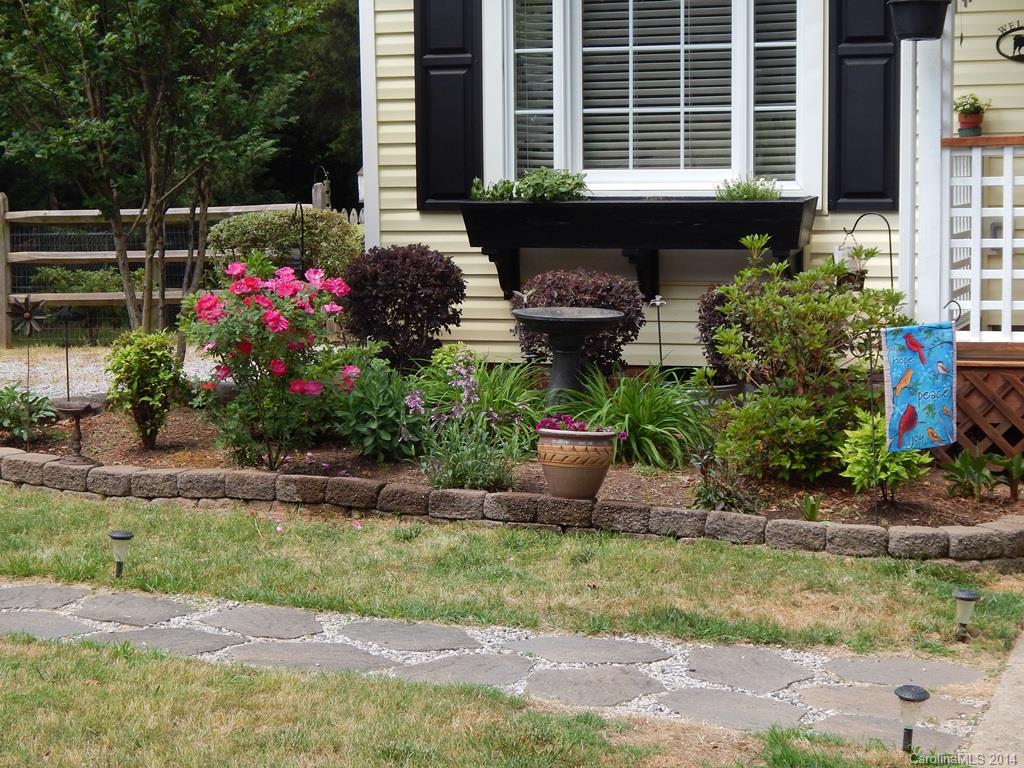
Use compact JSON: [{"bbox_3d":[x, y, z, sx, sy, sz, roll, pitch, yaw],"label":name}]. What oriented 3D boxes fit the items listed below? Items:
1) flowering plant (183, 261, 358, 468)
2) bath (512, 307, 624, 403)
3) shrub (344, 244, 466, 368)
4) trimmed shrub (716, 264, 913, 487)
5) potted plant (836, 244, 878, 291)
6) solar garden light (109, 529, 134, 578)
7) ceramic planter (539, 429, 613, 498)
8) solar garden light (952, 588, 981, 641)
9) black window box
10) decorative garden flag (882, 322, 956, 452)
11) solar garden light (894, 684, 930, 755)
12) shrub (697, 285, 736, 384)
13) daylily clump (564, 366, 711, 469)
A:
[{"bbox_3d":[-1.061,-0.086,8.970,0.770,0.910,0.700,-1,6,-7],"label":"flowering plant"},{"bbox_3d":[0.254,-0.043,9.250,0.507,0.600,0.507,0,6,2],"label":"bath"},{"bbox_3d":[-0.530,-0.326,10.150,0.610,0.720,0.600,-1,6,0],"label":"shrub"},{"bbox_3d":[1.265,-0.061,8.650,0.830,0.950,0.800,-1,6,0],"label":"trimmed shrub"},{"bbox_3d":[1.574,-0.531,9.300,0.200,0.220,0.180,-1,6,0],"label":"potted plant"},{"bbox_3d":[-1.377,0.605,7.200,0.087,0.178,0.087,-1,6,0],"label":"solar garden light"},{"bbox_3d":[0.261,0.329,8.250,0.312,0.262,0.312,2,6,2],"label":"ceramic planter"},{"bbox_3d":[1.389,0.706,6.240,0.087,0.163,0.087,-1,6,0],"label":"solar garden light"},{"bbox_3d":[0.617,-0.666,10.179,1.775,0.532,0.300,1,6,18],"label":"black window box"},{"bbox_3d":[1.510,0.011,7.550,0.312,0.452,0.020,-7,8,-25],"label":"decorative garden flag"},{"bbox_3d":[1.016,0.852,5.200,0.088,0.170,0.088,6,8,12],"label":"solar garden light"},{"bbox_3d":[1.158,-0.213,9.750,0.540,0.540,0.540,0,6,7],"label":"shrub"},{"bbox_3d":[0.550,0.142,8.950,0.630,0.420,0.580,0,6,4],"label":"daylily clump"}]

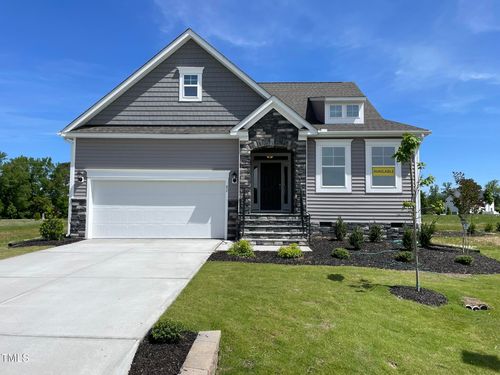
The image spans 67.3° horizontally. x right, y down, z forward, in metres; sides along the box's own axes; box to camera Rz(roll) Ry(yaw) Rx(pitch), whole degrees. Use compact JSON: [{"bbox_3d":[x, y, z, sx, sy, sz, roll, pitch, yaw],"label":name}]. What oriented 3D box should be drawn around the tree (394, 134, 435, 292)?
[{"bbox_3d":[2.753,0.435,6.285,0.660,2.620,0.620,0,-4,2],"label":"tree"}]

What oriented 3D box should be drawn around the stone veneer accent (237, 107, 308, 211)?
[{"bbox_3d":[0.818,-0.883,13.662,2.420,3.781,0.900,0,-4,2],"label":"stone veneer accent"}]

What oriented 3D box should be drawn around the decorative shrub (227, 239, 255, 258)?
[{"bbox_3d":[-0.232,1.569,9.700,0.723,0.478,0.680,0,-3,0],"label":"decorative shrub"}]

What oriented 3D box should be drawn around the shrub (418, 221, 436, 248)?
[{"bbox_3d":[5.483,1.436,11.600,0.556,0.865,0.520,0,-3,0],"label":"shrub"}]

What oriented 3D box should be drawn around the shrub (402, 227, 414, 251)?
[{"bbox_3d":[4.658,1.491,11.000,0.381,0.697,0.400,0,-3,0],"label":"shrub"}]

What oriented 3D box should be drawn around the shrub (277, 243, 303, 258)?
[{"bbox_3d":[1.035,1.631,9.718,0.660,0.410,0.640,0,-4,2],"label":"shrub"}]

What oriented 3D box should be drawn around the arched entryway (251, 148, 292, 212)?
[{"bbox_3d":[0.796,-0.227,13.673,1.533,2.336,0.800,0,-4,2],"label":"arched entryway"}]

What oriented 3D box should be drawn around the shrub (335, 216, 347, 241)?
[{"bbox_3d":[3.093,1.403,12.800,0.426,0.828,0.430,0,-3,0],"label":"shrub"}]

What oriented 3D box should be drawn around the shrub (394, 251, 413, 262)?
[{"bbox_3d":[3.849,1.731,9.400,0.463,0.293,0.460,0,-3,0],"label":"shrub"}]

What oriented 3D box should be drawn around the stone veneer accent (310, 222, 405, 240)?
[{"bbox_3d":[3.873,1.542,13.220,3.485,0.599,0.140,0,-3,0],"label":"stone veneer accent"}]

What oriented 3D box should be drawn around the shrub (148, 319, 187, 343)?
[{"bbox_3d":[-0.882,1.534,4.014,0.400,0.280,0.380,0,-4,2],"label":"shrub"}]

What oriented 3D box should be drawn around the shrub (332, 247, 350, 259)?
[{"bbox_3d":[2.299,1.661,9.450,0.461,0.302,0.460,0,-3,0],"label":"shrub"}]

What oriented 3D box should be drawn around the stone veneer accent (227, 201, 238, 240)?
[{"bbox_3d":[-0.618,1.168,13.500,0.431,1.474,0.130,0,-3,0],"label":"stone veneer accent"}]

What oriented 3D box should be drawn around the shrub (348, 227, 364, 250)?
[{"bbox_3d":[3.100,1.484,10.930,0.460,0.660,0.460,0,-4,2],"label":"shrub"}]

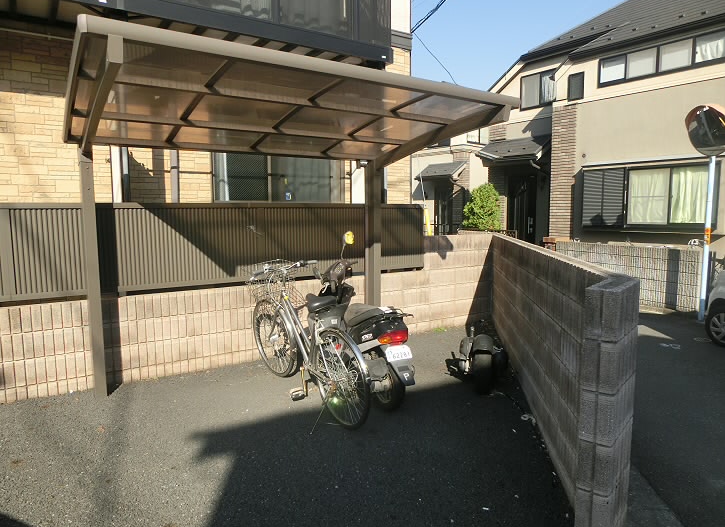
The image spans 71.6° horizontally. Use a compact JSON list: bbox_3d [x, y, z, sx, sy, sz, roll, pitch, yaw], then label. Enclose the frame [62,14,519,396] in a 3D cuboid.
[{"bbox_3d":[-0.507,-0.104,3.739,2.835,2.220,1.860,-4,7,-33],"label":"frame"}]

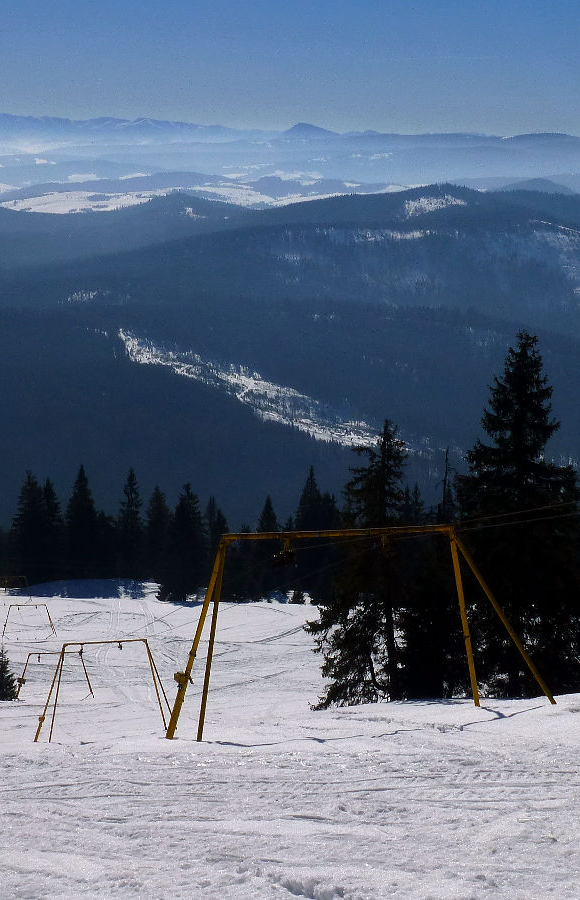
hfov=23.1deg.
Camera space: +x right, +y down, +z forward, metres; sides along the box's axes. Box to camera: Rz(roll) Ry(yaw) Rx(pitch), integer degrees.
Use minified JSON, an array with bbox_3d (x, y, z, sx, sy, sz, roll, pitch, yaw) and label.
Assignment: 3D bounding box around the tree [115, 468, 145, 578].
[{"bbox_3d":[-25.250,11.635,225.000,4.800,18.000,4.800,2,13,0],"label":"tree"}]

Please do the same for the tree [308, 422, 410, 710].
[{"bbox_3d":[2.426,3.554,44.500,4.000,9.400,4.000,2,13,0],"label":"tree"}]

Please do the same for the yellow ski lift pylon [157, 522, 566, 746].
[{"bbox_3d":[1.455,4.290,30.090,7.500,4.800,3.200,-1,13,-15],"label":"yellow ski lift pylon"}]

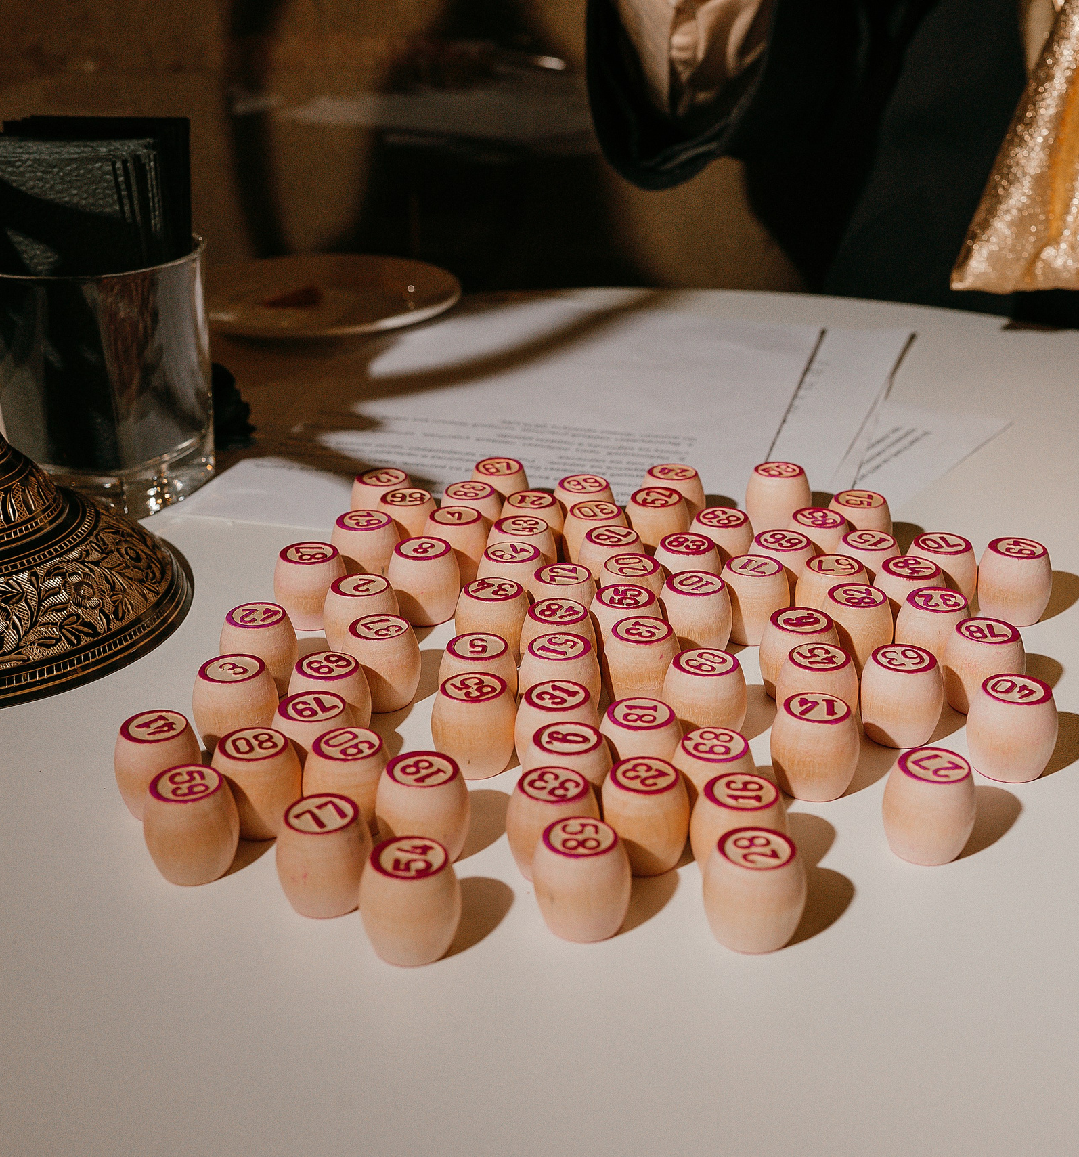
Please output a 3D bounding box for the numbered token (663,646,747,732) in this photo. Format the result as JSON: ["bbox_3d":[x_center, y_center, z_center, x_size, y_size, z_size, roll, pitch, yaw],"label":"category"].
[{"bbox_3d":[0.047,0.034,0.475,0.023,0.024,0.023,-1,24,1],"label":"numbered token"}]

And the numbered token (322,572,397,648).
[{"bbox_3d":[-0.055,0.013,0.522,0.024,0.024,0.024,-1,24,0],"label":"numbered token"}]

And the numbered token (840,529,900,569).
[{"bbox_3d":[0.108,-0.001,0.555,0.023,0.024,0.023,5,25,11],"label":"numbered token"}]

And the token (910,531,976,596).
[{"bbox_3d":[0.128,0.000,0.538,0.023,0.023,0.023,-1,24,0],"label":"token"}]

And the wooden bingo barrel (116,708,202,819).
[{"bbox_3d":[-0.101,0.050,0.450,0.023,0.024,0.023,-1,24,1],"label":"wooden bingo barrel"}]

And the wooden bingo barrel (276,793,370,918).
[{"bbox_3d":[-0.051,0.067,0.406,0.023,0.024,0.023,-4,25,-8],"label":"wooden bingo barrel"}]

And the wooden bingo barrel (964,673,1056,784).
[{"bbox_3d":[0.128,0.040,0.455,0.023,0.024,0.023,-1,25,0],"label":"wooden bingo barrel"}]

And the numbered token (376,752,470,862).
[{"bbox_3d":[-0.029,0.059,0.426,0.023,0.024,0.023,-1,24,1],"label":"numbered token"}]

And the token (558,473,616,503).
[{"bbox_3d":[0.016,-0.023,0.595,0.023,0.024,0.023,-1,25,0],"label":"token"}]

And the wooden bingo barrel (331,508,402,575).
[{"bbox_3d":[-0.058,-0.008,0.563,0.023,0.024,0.023,-1,24,0],"label":"wooden bingo barrel"}]

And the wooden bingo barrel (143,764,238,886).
[{"bbox_3d":[-0.085,0.060,0.412,0.023,0.023,0.023,-1,24,0],"label":"wooden bingo barrel"}]

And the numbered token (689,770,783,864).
[{"bbox_3d":[0.048,0.061,0.405,0.023,0.023,0.023,-1,24,0],"label":"numbered token"}]

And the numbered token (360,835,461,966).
[{"bbox_3d":[-0.029,0.074,0.385,0.023,0.024,0.023,-1,25,0],"label":"numbered token"}]

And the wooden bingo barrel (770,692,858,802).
[{"bbox_3d":[0.073,0.045,0.449,0.023,0.024,0.023,-1,24,0],"label":"wooden bingo barrel"}]

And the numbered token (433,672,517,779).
[{"bbox_3d":[-0.017,0.040,0.455,0.023,0.023,0.023,-1,24,0],"label":"numbered token"}]

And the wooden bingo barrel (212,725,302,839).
[{"bbox_3d":[-0.072,0.053,0.433,0.023,0.024,0.023,-1,25,0],"label":"wooden bingo barrel"}]

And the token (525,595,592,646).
[{"bbox_3d":[0.006,0.020,0.497,0.023,0.023,0.023,-1,24,0],"label":"token"}]

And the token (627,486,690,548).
[{"bbox_3d":[0.040,-0.017,0.578,0.023,0.023,0.023,-1,24,0],"label":"token"}]

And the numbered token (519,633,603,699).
[{"bbox_3d":[0.006,0.030,0.483,0.023,0.024,0.023,-1,24,0],"label":"numbered token"}]

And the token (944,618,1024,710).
[{"bbox_3d":[0.129,0.026,0.490,0.023,0.023,0.023,-1,24,0],"label":"token"}]

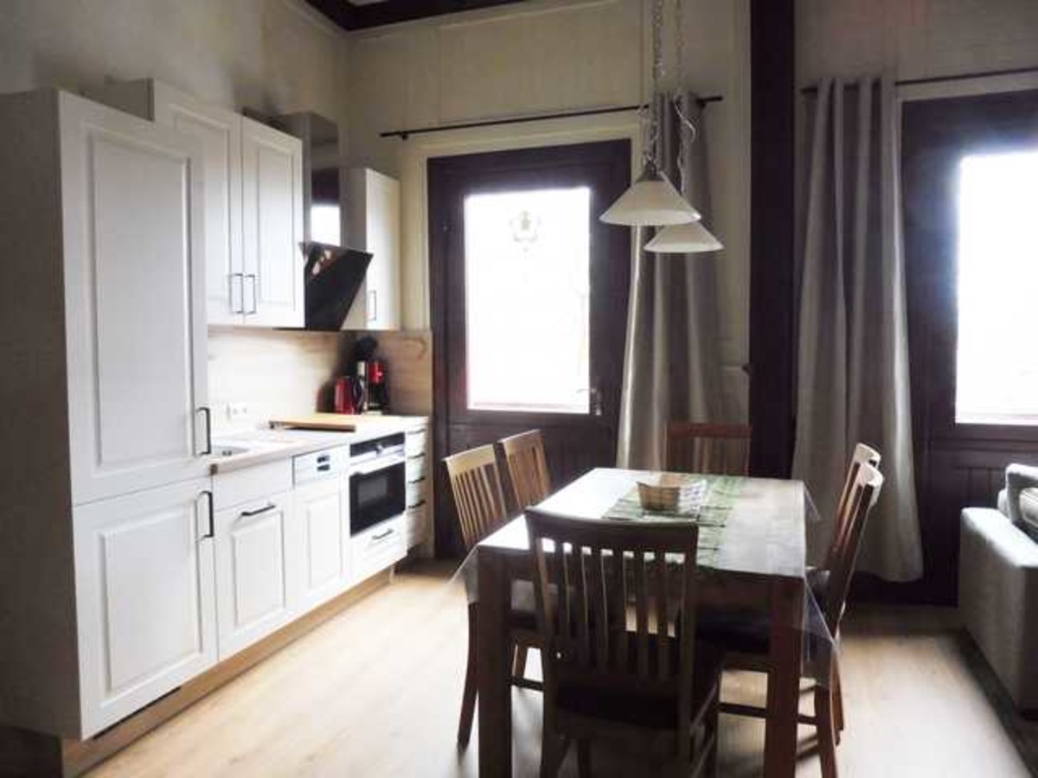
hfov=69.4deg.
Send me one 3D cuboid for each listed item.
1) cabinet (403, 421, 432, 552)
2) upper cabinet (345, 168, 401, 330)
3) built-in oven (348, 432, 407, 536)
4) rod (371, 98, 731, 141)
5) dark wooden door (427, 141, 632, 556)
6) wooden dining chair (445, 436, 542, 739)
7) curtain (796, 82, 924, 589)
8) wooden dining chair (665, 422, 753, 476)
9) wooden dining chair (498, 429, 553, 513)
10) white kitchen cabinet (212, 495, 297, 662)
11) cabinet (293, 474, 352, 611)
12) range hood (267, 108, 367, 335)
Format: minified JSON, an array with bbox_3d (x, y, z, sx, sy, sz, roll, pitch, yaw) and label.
[{"bbox_3d":[-0.889,0.592,4.626,0.512,0.756,0.380,2,4,20],"label":"cabinet"},{"bbox_3d":[-0.967,-0.821,4.552,0.340,0.920,0.377,2,4,20],"label":"upper cabinet"},{"bbox_3d":[-1.004,0.486,4.141,0.547,0.467,0.594,2,4,20],"label":"built-in oven"},{"bbox_3d":[0.112,-1.530,4.274,2.040,0.045,0.100,1,3,19],"label":"rod"},{"bbox_3d":[0.042,-0.155,4.518,1.254,2.507,0.099,2,4,20],"label":"dark wooden door"},{"bbox_3d":[0.055,0.740,2.715,0.537,0.990,0.448,2,4,23],"label":"wooden dining chair"},{"bbox_3d":[1.710,-0.296,3.762,0.610,2.510,0.150,1,3,19],"label":"curtain"},{"bbox_3d":[0.845,0.660,3.450,0.430,0.960,0.550,1,3,19],"label":"wooden dining chair"},{"bbox_3d":[0.246,0.680,3.178,0.550,0.960,0.440,1,3,19],"label":"wooden dining chair"},{"bbox_3d":[-1.330,0.747,3.206,0.535,0.580,0.500,1,3,19],"label":"white kitchen cabinet"},{"bbox_3d":[-1.199,0.709,3.663,0.582,0.594,0.465,2,4,20],"label":"cabinet"},{"bbox_3d":[-1.121,-0.886,4.098,0.410,1.130,0.597,1,3,19],"label":"range hood"}]

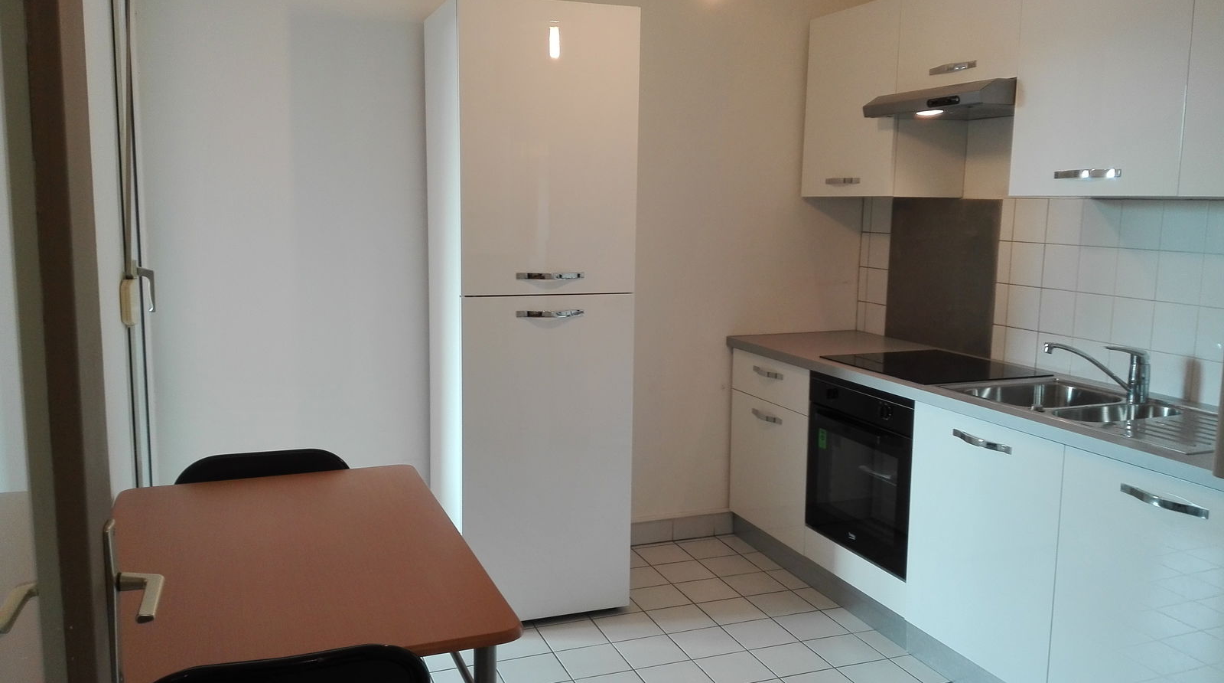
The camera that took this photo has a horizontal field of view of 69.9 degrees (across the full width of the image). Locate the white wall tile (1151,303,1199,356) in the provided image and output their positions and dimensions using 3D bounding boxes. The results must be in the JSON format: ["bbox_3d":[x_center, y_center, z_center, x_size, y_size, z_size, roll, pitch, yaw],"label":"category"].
[{"bbox_3d":[1.709,-0.037,2.653,0.010,0.152,0.136,-3,9,-24],"label":"white wall tile"}]

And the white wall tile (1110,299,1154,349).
[{"bbox_3d":[1.712,-0.061,2.874,0.010,0.160,0.147,-2,9,-21],"label":"white wall tile"}]

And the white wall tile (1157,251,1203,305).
[{"bbox_3d":[1.683,-0.191,2.587,0.010,0.151,0.149,-2,8,-21],"label":"white wall tile"}]

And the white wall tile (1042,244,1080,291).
[{"bbox_3d":[1.547,-0.253,3.008,0.010,0.153,0.143,-1,9,-23],"label":"white wall tile"}]

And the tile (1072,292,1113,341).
[{"bbox_3d":[1.659,-0.083,3.010,0.010,0.160,0.147,-2,9,-21],"label":"tile"}]

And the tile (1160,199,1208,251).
[{"bbox_3d":[1.685,-0.340,2.567,0.010,0.151,0.149,-2,8,-21],"label":"tile"}]

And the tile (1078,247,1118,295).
[{"bbox_3d":[1.600,-0.233,2.884,0.010,0.152,0.136,-3,9,-24],"label":"tile"}]

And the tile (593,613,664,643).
[{"bbox_3d":[0.061,1.006,3.077,0.200,0.010,0.200,-2,8,-21],"label":"tile"}]

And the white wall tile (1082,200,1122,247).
[{"bbox_3d":[1.661,-0.400,2.966,0.010,0.160,0.147,-2,9,-21],"label":"white wall tile"}]

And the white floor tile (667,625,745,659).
[{"bbox_3d":[0.323,1.025,2.965,0.200,0.010,0.200,-2,8,-21],"label":"white floor tile"}]

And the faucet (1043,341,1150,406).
[{"bbox_3d":[1.470,0.092,2.667,0.288,0.167,0.060,3,9,15],"label":"faucet"}]

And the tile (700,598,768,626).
[{"bbox_3d":[0.444,0.997,3.224,0.200,0.010,0.181,-2,9,-21],"label":"tile"}]

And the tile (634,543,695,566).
[{"bbox_3d":[0.221,0.912,3.722,0.200,0.010,0.181,-2,9,-21],"label":"tile"}]

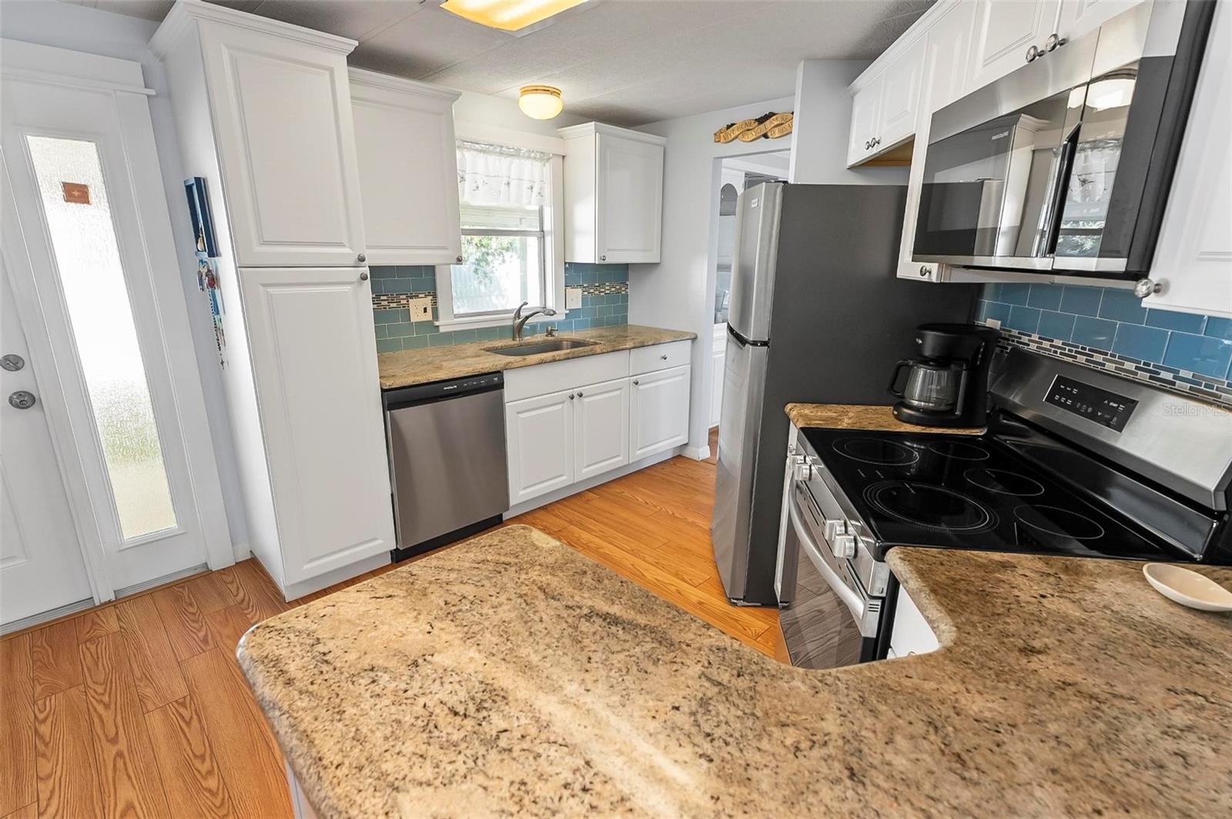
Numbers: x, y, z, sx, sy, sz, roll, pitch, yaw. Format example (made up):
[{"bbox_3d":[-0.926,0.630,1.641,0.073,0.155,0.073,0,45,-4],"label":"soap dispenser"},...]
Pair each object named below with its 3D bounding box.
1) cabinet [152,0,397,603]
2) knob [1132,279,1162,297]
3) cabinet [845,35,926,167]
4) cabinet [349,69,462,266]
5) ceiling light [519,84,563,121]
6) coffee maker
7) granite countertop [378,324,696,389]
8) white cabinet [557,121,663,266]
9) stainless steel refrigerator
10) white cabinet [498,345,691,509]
[{"bbox_3d":[-1.354,-0.301,2.301,0.648,2.151,0.502,16,22,42],"label":"cabinet"},{"bbox_3d":[0.831,-0.189,0.854,0.031,0.031,0.031,3,16,5],"label":"knob"},{"bbox_3d":[1.162,-1.132,2.052,0.337,0.332,0.734,3,16,5],"label":"cabinet"},{"bbox_3d":[-1.077,-1.094,2.583,0.342,0.788,0.623,16,22,42],"label":"cabinet"},{"bbox_3d":[-0.401,-1.656,2.950,0.241,0.126,0.241,1,16,0],"label":"ceiling light"},{"bbox_3d":[1.081,-0.122,1.822,0.284,0.321,0.186,3,16,5],"label":"coffee maker"},{"bbox_3d":[-0.442,-0.368,3.254,0.643,0.042,2.186,16,22,42],"label":"granite countertop"},{"bbox_3d":[-0.003,-1.382,3.638,0.342,0.797,0.653,16,22,42],"label":"white cabinet"},{"bbox_3d":[0.890,-0.059,2.450,0.774,1.688,0.724,3,16,5],"label":"stainless steel refrigerator"},{"bbox_3d":[-0.234,-0.010,3.607,0.593,0.822,1.558,16,22,42],"label":"white cabinet"}]

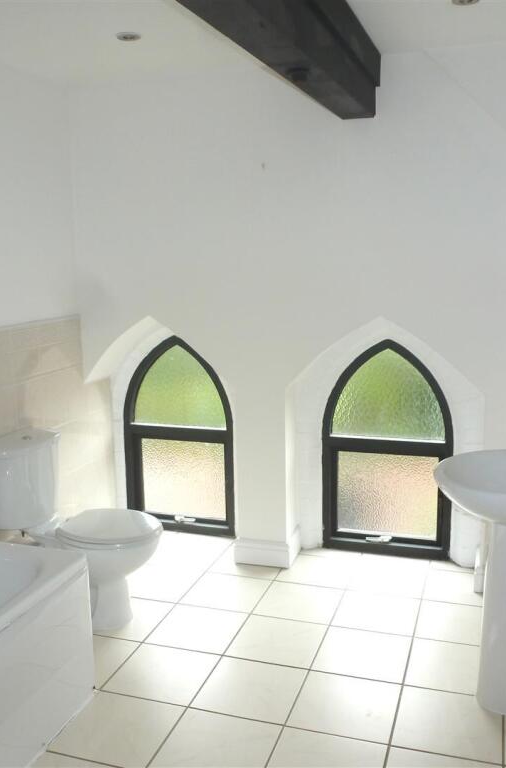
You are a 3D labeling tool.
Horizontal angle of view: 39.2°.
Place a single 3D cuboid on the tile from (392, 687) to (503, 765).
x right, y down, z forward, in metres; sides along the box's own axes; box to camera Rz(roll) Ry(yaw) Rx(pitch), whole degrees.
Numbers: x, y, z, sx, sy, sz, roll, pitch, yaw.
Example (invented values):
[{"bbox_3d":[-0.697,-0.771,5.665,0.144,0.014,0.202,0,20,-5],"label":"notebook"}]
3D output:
[{"bbox_3d":[0.628,1.082,2.259,0.330,0.010,0.330,2,10,18],"label":"tile"}]

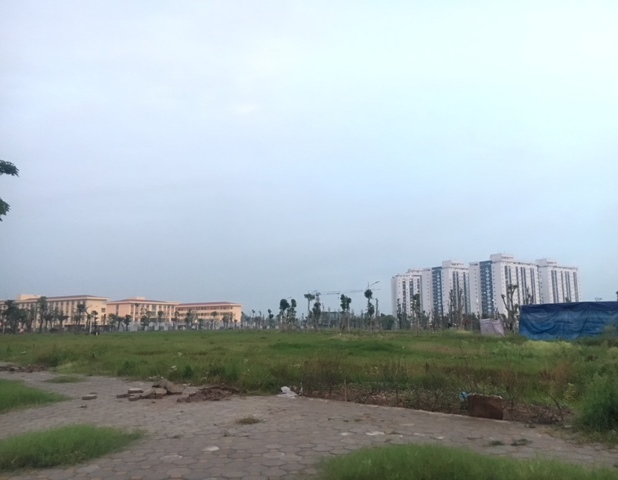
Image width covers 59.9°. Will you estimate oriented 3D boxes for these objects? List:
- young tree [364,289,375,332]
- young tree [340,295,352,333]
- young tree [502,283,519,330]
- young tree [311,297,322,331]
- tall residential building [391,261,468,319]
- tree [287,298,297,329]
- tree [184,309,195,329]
[{"bbox_3d":[9.064,10.556,80.000,1.720,6.340,1.660,0,-9,0],"label":"young tree"},{"bbox_3d":[5.346,10.692,78.000,1.670,5.530,1.620,0,-9,0],"label":"young tree"},{"bbox_3d":[24.427,8.334,65.000,2.180,5.760,2.120,0,-9,0],"label":"young tree"},{"bbox_3d":[1.185,11.470,82.000,1.450,5.050,1.410,0,-9,0],"label":"young tree"},{"bbox_3d":[106.061,45.580,470.000,50.000,53.000,42.000,5,-10,-30],"label":"tall residential building"},{"bbox_3d":[-2.399,11.648,83.000,1.240,5.030,1.200,0,-9,0],"label":"tree"},{"bbox_3d":[-26.744,17.680,120.000,2.690,4.700,2.600,0,-9,0],"label":"tree"}]

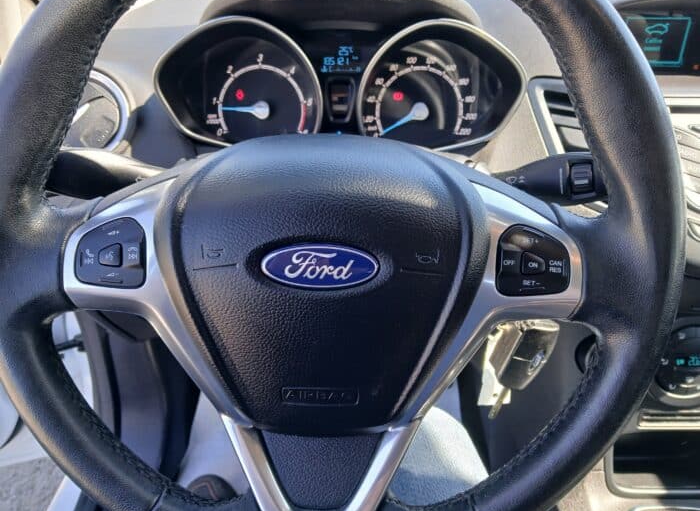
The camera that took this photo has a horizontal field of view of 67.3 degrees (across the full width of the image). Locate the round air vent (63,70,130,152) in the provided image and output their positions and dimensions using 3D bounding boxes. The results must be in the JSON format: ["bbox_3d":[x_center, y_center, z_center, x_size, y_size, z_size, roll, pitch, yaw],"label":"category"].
[{"bbox_3d":[-0.245,-0.130,0.485,0.083,0.083,0.026,0,10,-2],"label":"round air vent"}]

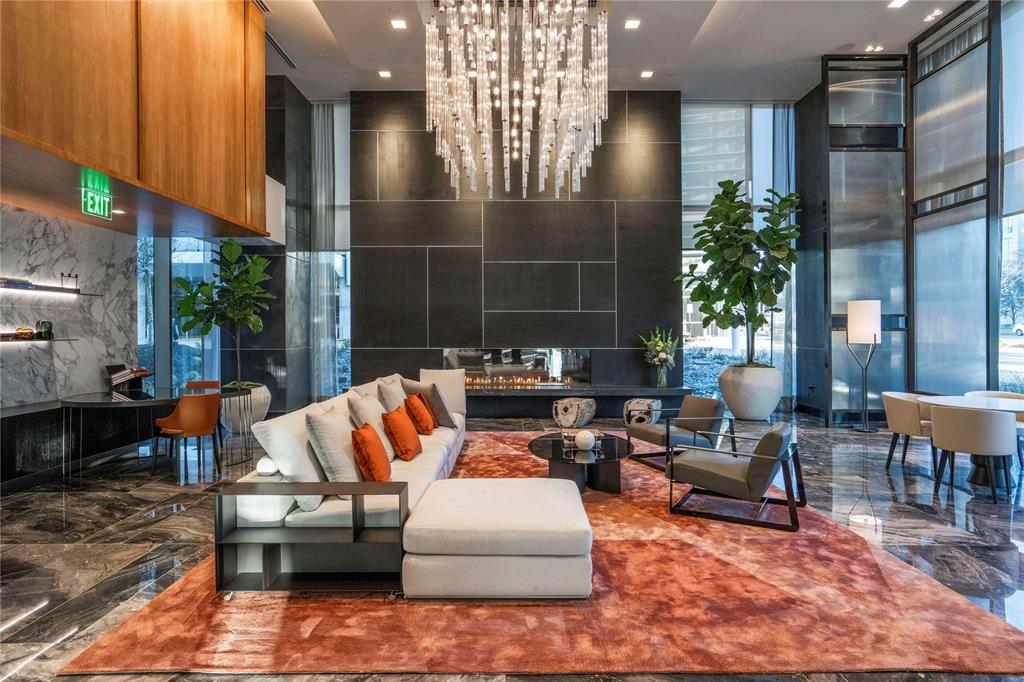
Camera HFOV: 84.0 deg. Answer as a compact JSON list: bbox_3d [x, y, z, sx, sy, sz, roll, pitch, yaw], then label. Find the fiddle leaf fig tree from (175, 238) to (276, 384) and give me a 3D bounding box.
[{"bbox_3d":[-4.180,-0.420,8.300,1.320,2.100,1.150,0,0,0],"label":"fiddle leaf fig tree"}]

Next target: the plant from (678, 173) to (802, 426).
[{"bbox_3d":[3.680,-0.655,9.200,1.820,3.780,1.600,0,1,0],"label":"plant"}]

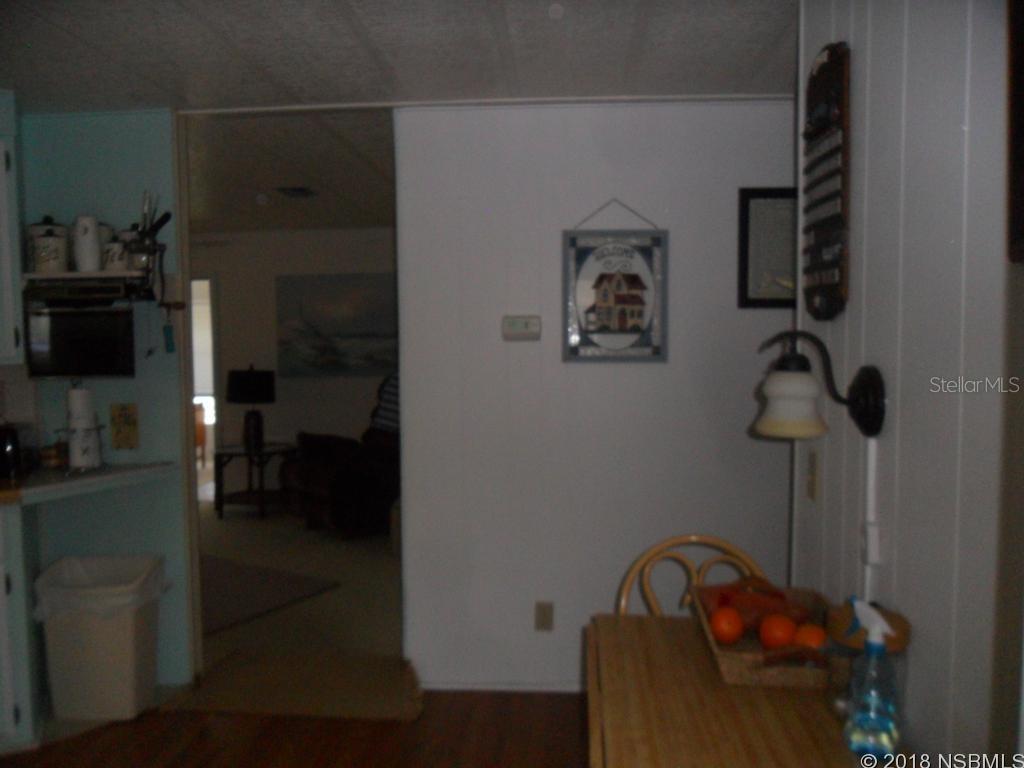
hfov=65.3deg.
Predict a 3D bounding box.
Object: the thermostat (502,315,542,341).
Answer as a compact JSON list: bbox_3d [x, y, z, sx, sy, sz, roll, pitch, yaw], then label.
[{"bbox_3d":[0.036,-0.214,3.061,0.149,0.097,0.033,0,4,4],"label":"thermostat"}]

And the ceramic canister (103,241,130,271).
[{"bbox_3d":[-1.461,-0.476,2.949,0.086,0.131,0.086,-2,4,-20],"label":"ceramic canister"}]

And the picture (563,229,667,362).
[{"bbox_3d":[0.391,-0.334,3.035,0.398,0.501,0.020,0,4,4],"label":"picture"}]

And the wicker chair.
[{"bbox_3d":[0.439,0.843,1.772,0.430,0.900,0.520,0,4,4],"label":"wicker chair"}]

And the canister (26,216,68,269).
[{"bbox_3d":[-1.796,-0.533,3.095,0.136,0.232,0.136,-2,4,-20],"label":"canister"}]

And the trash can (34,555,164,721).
[{"bbox_3d":[-1.553,0.966,3.055,0.385,0.515,0.300,0,4,10],"label":"trash can"}]

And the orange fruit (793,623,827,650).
[{"bbox_3d":[0.602,0.515,1.616,0.070,0.070,0.070,0,4,4],"label":"orange fruit"}]

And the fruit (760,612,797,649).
[{"bbox_3d":[0.537,0.497,1.611,0.075,0.073,0.075,0,4,4],"label":"fruit"}]

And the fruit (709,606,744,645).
[{"bbox_3d":[0.456,0.512,1.689,0.075,0.075,0.075,0,4,4],"label":"fruit"}]

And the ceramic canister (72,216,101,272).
[{"bbox_3d":[-1.548,-0.513,2.906,0.096,0.205,0.096,0,4,4],"label":"ceramic canister"}]

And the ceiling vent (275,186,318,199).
[{"bbox_3d":[-1.276,-1.143,4.751,0.210,0.030,0.250,0,4,4],"label":"ceiling vent"}]

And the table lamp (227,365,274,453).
[{"bbox_3d":[-2.024,0.198,6.195,0.360,0.670,0.330,0,4,4],"label":"table lamp"}]

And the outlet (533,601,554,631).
[{"bbox_3d":[0.127,0.914,3.138,0.071,0.114,0.010,0,4,4],"label":"outlet"}]

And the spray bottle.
[{"bbox_3d":[0.572,0.450,1.261,0.093,0.247,0.072,1,4,18],"label":"spray bottle"}]

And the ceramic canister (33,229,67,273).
[{"bbox_3d":[-1.718,-0.492,2.976,0.108,0.163,0.108,-2,4,-20],"label":"ceramic canister"}]

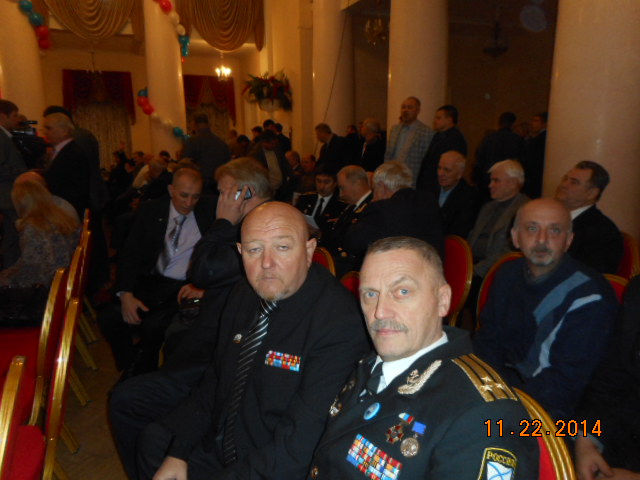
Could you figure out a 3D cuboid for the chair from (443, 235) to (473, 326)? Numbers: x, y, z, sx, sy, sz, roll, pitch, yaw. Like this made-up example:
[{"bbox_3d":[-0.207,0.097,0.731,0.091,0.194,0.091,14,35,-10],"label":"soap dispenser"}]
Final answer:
[{"bbox_3d":[0.475,0.451,2.432,0.560,0.930,0.450,-5,13,-17],"label":"chair"}]

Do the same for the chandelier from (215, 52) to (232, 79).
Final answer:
[{"bbox_3d":[-2.338,-4.229,11.200,0.430,0.610,0.430,-1,12,0],"label":"chandelier"}]

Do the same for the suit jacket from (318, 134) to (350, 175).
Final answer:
[{"bbox_3d":[0.201,-0.979,5.871,0.360,0.680,0.480,-6,13,-23],"label":"suit jacket"}]

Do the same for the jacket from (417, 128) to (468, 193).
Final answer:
[{"bbox_3d":[1.129,-0.675,4.274,0.330,0.710,0.500,-8,14,-29],"label":"jacket"}]

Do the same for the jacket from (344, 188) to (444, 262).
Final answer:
[{"bbox_3d":[0.382,0.032,2.280,0.460,0.600,0.500,-3,13,-6],"label":"jacket"}]

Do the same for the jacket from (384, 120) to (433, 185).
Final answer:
[{"bbox_3d":[0.819,-0.717,4.224,0.510,0.710,0.310,10,16,42],"label":"jacket"}]

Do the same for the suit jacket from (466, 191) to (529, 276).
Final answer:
[{"bbox_3d":[1.040,0.009,2.620,0.380,0.620,0.500,-8,14,-29],"label":"suit jacket"}]

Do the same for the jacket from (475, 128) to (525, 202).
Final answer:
[{"bbox_3d":[1.784,-0.726,4.627,0.520,0.740,0.310,1,12,9],"label":"jacket"}]

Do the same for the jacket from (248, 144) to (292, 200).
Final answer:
[{"bbox_3d":[-0.525,-0.694,4.900,0.520,0.680,0.420,2,13,14],"label":"jacket"}]

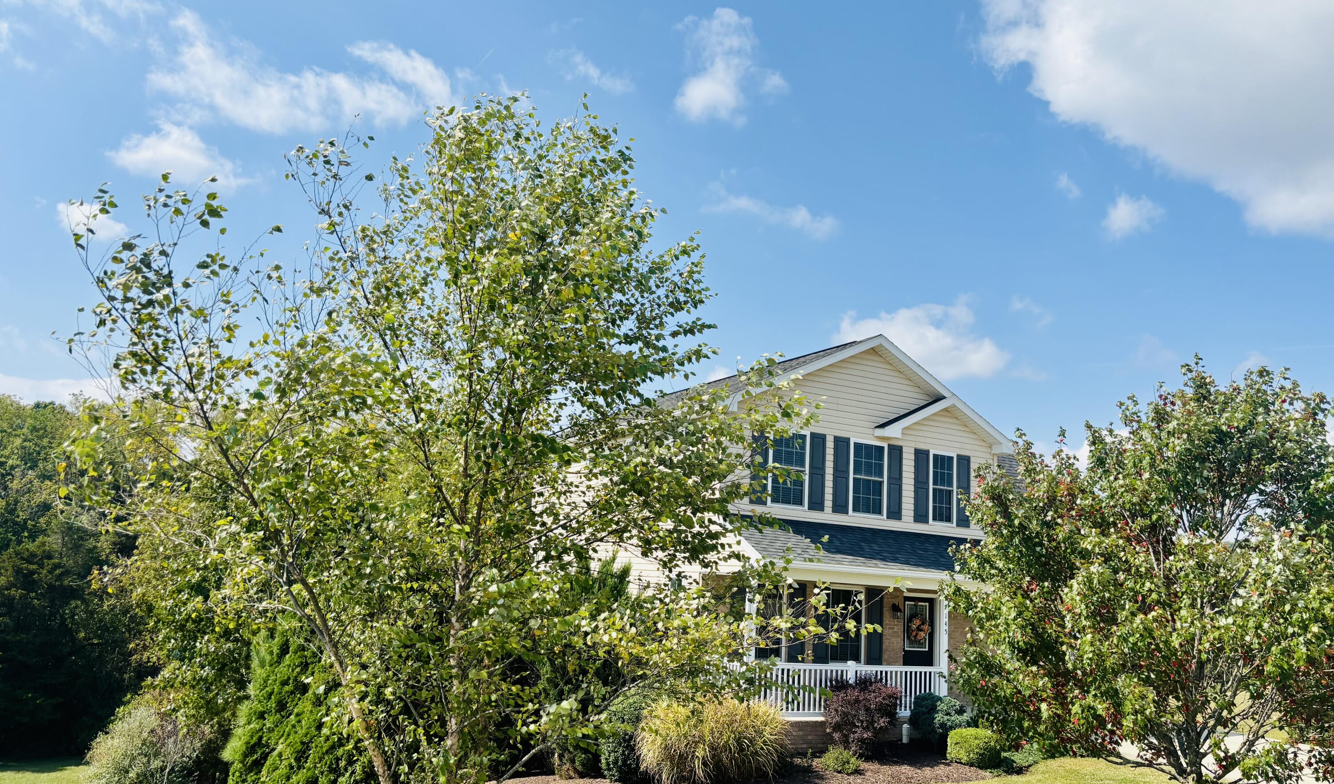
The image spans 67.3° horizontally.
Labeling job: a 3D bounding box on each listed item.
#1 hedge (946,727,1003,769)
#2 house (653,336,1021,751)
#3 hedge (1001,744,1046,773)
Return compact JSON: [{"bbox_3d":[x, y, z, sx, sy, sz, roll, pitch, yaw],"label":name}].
[{"bbox_3d":[4.771,5.533,15.600,0.860,0.580,0.820,9,-12,-26],"label":"hedge"},{"bbox_3d":[1.941,3.299,23.647,7.200,7.850,11.600,9,-12,-26],"label":"house"},{"bbox_3d":[5.506,5.691,15.500,0.800,0.420,0.750,9,-12,-26],"label":"hedge"}]

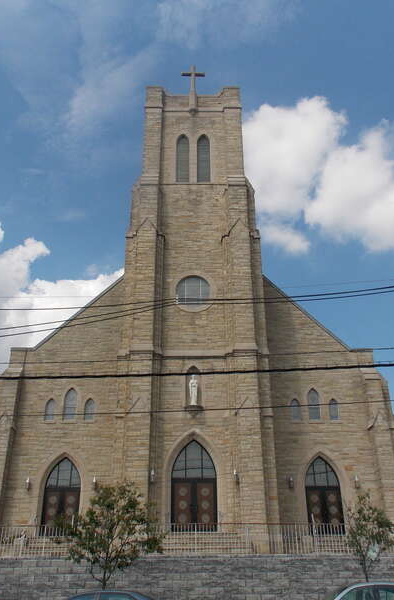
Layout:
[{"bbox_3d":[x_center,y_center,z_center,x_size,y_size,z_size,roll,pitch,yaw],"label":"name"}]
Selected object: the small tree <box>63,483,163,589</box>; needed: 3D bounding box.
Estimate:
[{"bbox_3d":[-2.308,6.934,14.427,2.800,3.850,2.700,0,-26,0],"label":"small tree"}]

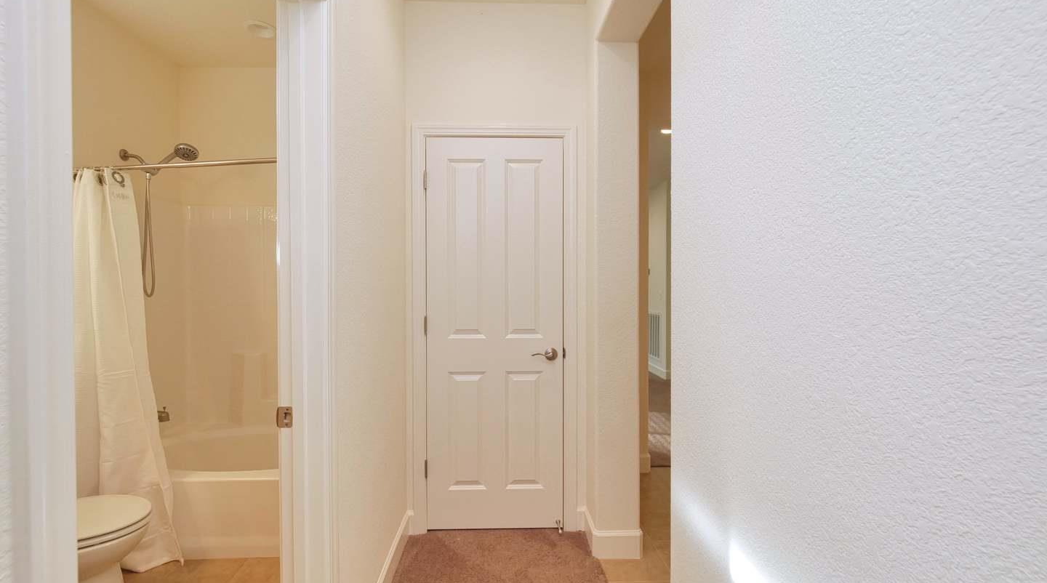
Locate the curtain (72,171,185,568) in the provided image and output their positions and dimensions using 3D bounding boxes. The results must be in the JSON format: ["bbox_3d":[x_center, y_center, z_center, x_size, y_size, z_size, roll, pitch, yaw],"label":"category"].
[{"bbox_3d":[-1.872,0.345,1.934,0.600,1.823,0.190,0,1,-3],"label":"curtain"}]

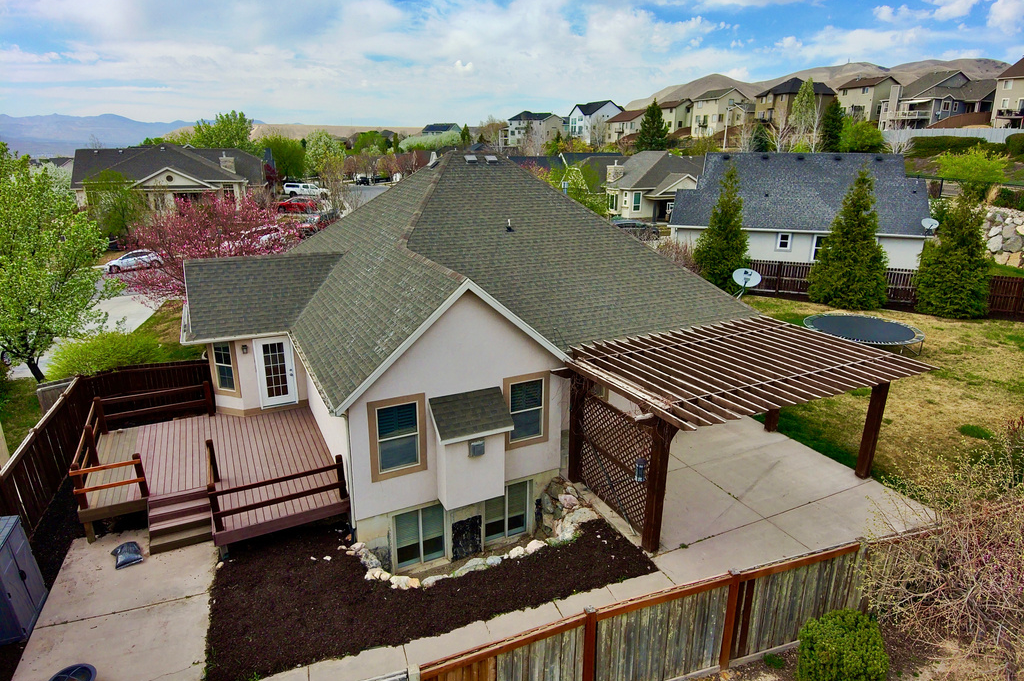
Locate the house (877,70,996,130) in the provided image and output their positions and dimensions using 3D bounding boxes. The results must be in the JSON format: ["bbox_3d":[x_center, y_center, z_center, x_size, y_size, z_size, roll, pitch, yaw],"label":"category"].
[{"bbox_3d":[74.187,-41.780,107.877,12.000,9.600,13.500,-4,18,-14],"label":"house"}]

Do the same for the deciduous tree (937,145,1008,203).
[{"bbox_3d":[34.433,-12.249,45.850,4.400,4.400,4.400,13,21,34],"label":"deciduous tree"}]

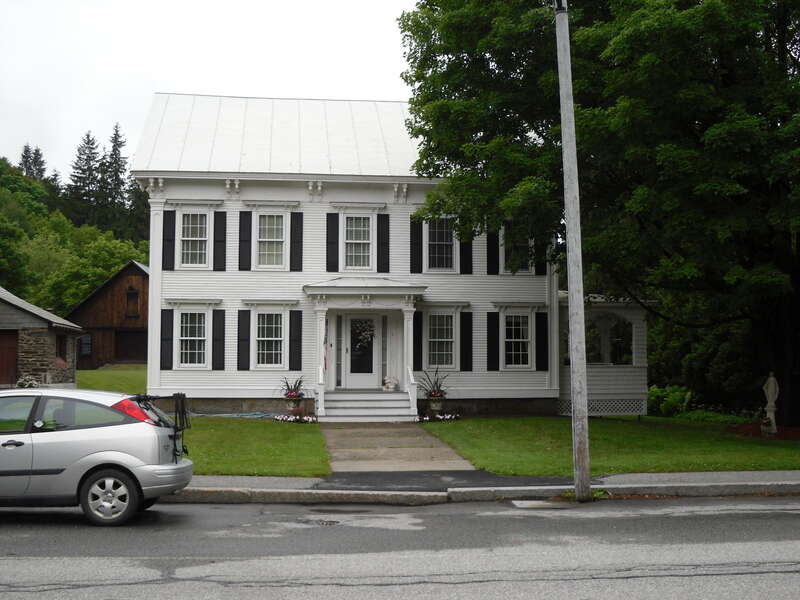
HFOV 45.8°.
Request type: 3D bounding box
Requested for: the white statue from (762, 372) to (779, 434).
[{"bbox_3d":[7.508,2.097,19.200,0.340,1.270,0.320,0,-3,9],"label":"white statue"}]

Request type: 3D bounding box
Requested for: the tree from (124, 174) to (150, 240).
[{"bbox_3d":[-35.604,-12.280,130.000,4.300,12.000,4.300,1,-3,-5],"label":"tree"}]

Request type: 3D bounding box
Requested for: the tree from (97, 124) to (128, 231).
[{"bbox_3d":[-39.377,-15.984,130.000,4.600,16.300,4.600,1,-3,-5],"label":"tree"}]

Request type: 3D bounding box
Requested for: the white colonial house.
[{"bbox_3d":[-0.247,-1.462,27.806,14.050,9.400,9.500,1,-3,-5],"label":"white colonial house"}]

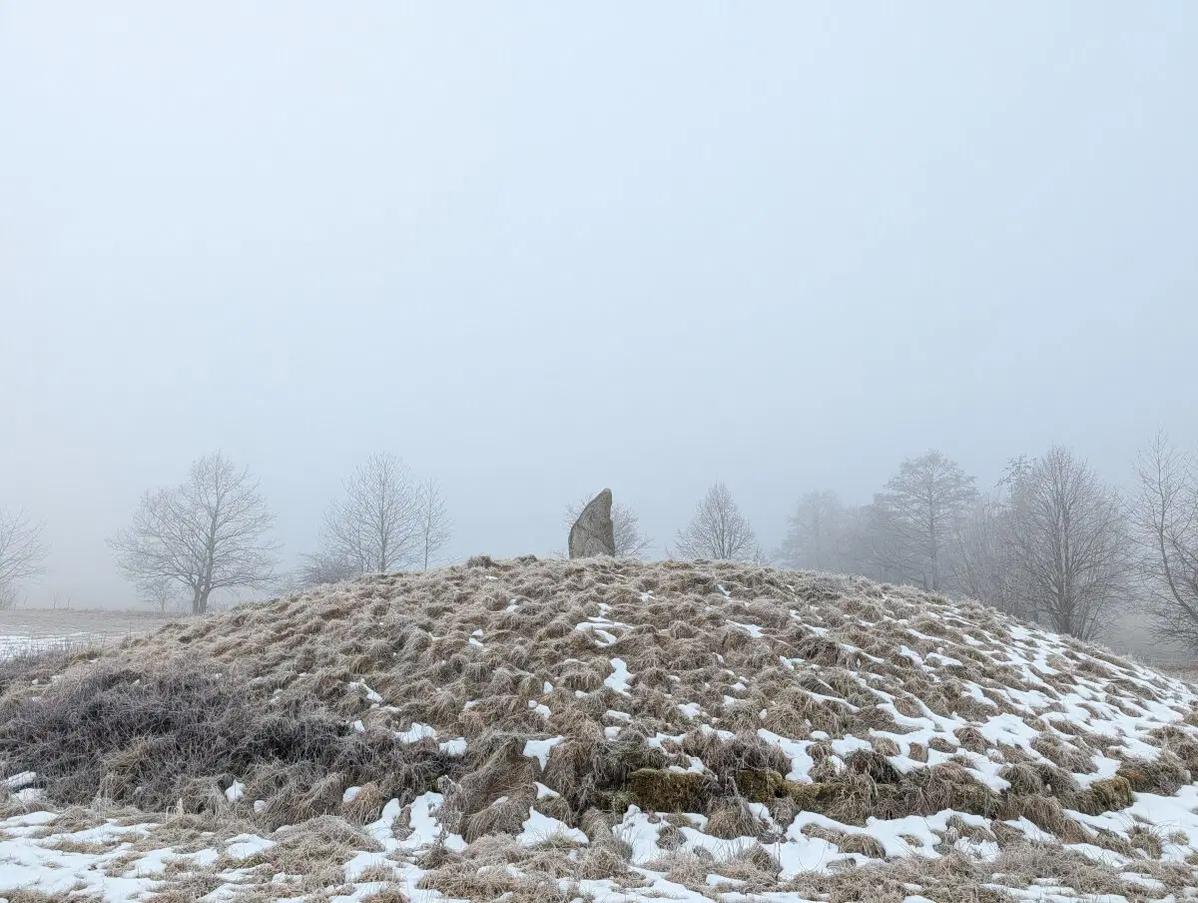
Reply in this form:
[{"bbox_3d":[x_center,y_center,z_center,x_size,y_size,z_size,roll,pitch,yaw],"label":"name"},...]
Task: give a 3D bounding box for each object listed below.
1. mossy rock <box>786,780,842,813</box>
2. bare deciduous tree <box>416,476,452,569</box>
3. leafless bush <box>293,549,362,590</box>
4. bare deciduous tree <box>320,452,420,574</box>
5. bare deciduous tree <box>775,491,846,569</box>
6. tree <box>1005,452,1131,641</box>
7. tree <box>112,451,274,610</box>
[{"bbox_3d":[1.597,2.565,6.206,0.440,0.260,0.380,0,-10,0],"label":"mossy rock"},{"bbox_3d":[-9.916,5.500,49.785,2.285,8.148,2.285,0,-10,0],"label":"bare deciduous tree"},{"bbox_3d":[-16.157,7.696,49.410,3.949,3.691,3.949,0,-10,0],"label":"leafless bush"},{"bbox_3d":[-14.292,4.964,51.906,6.005,10.008,6.005,0,-10,0],"label":"bare deciduous tree"},{"bbox_3d":[20.378,9.427,79.549,6.475,11.579,6.475,0,-10,0],"label":"bare deciduous tree"},{"bbox_3d":[17.941,3.554,31.857,4.067,7.647,4.067,0,-10,0],"label":"tree"},{"bbox_3d":[-25.280,4.996,51.901,9.352,9.944,9.352,0,-10,0],"label":"tree"}]

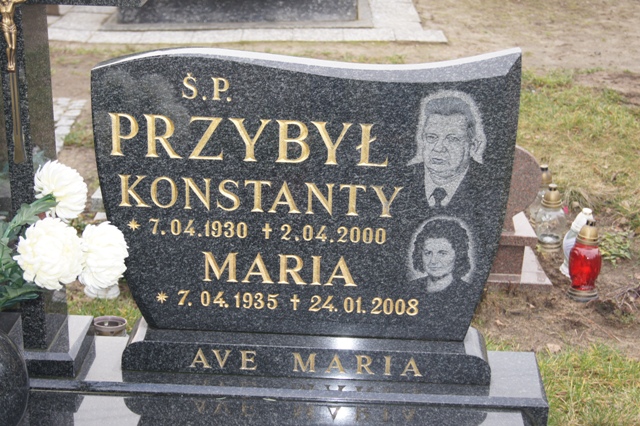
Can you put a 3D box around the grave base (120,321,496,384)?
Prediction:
[{"bbox_3d":[-0.026,0.283,2.222,0.750,0.069,0.121,2,22,1],"label":"grave base"}]

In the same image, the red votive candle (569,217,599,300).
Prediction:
[{"bbox_3d":[0.826,0.144,3.304,0.102,0.256,0.102,2,22,1],"label":"red votive candle"}]

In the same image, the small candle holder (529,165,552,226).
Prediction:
[{"bbox_3d":[0.798,-0.059,3.833,0.089,0.226,0.089,2,22,1],"label":"small candle holder"}]

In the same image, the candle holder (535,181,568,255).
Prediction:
[{"bbox_3d":[0.795,0.013,3.654,0.104,0.230,0.104,2,22,1],"label":"candle holder"}]

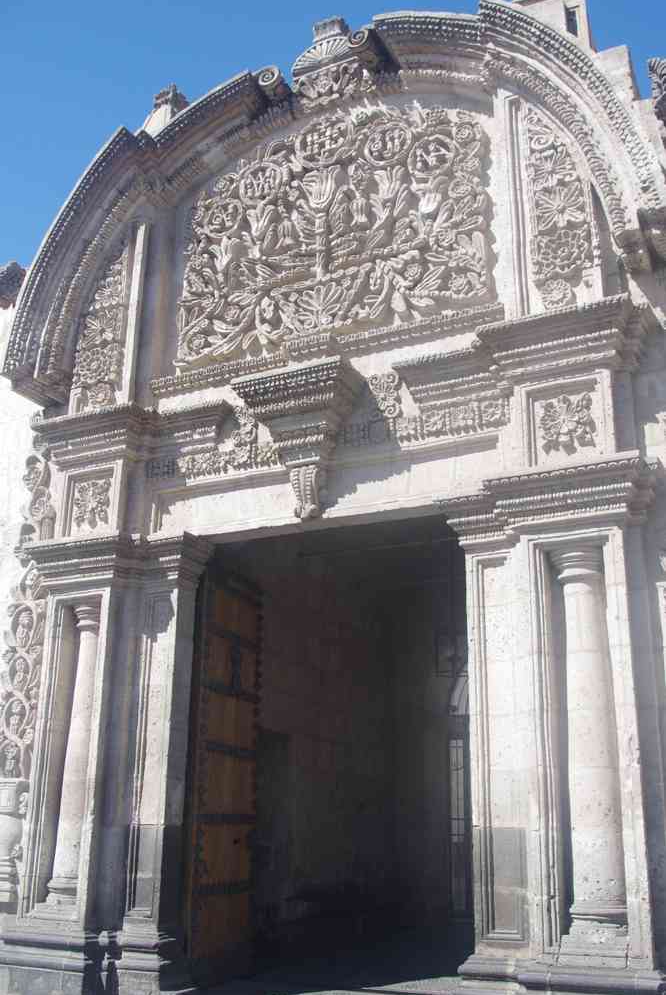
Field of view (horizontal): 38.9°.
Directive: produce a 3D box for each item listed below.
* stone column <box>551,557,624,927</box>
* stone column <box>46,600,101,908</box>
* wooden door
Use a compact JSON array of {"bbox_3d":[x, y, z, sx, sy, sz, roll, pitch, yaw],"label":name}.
[{"bbox_3d":[1.748,1.582,6.301,0.449,2.554,0.403,-8,-19,27],"label":"stone column"},{"bbox_3d":[-2.170,2.168,8.325,0.449,2.561,0.403,-8,-19,27],"label":"stone column"},{"bbox_3d":[-1.019,2.508,8.796,0.099,3.465,1.089,-7,-18,24],"label":"wooden door"}]

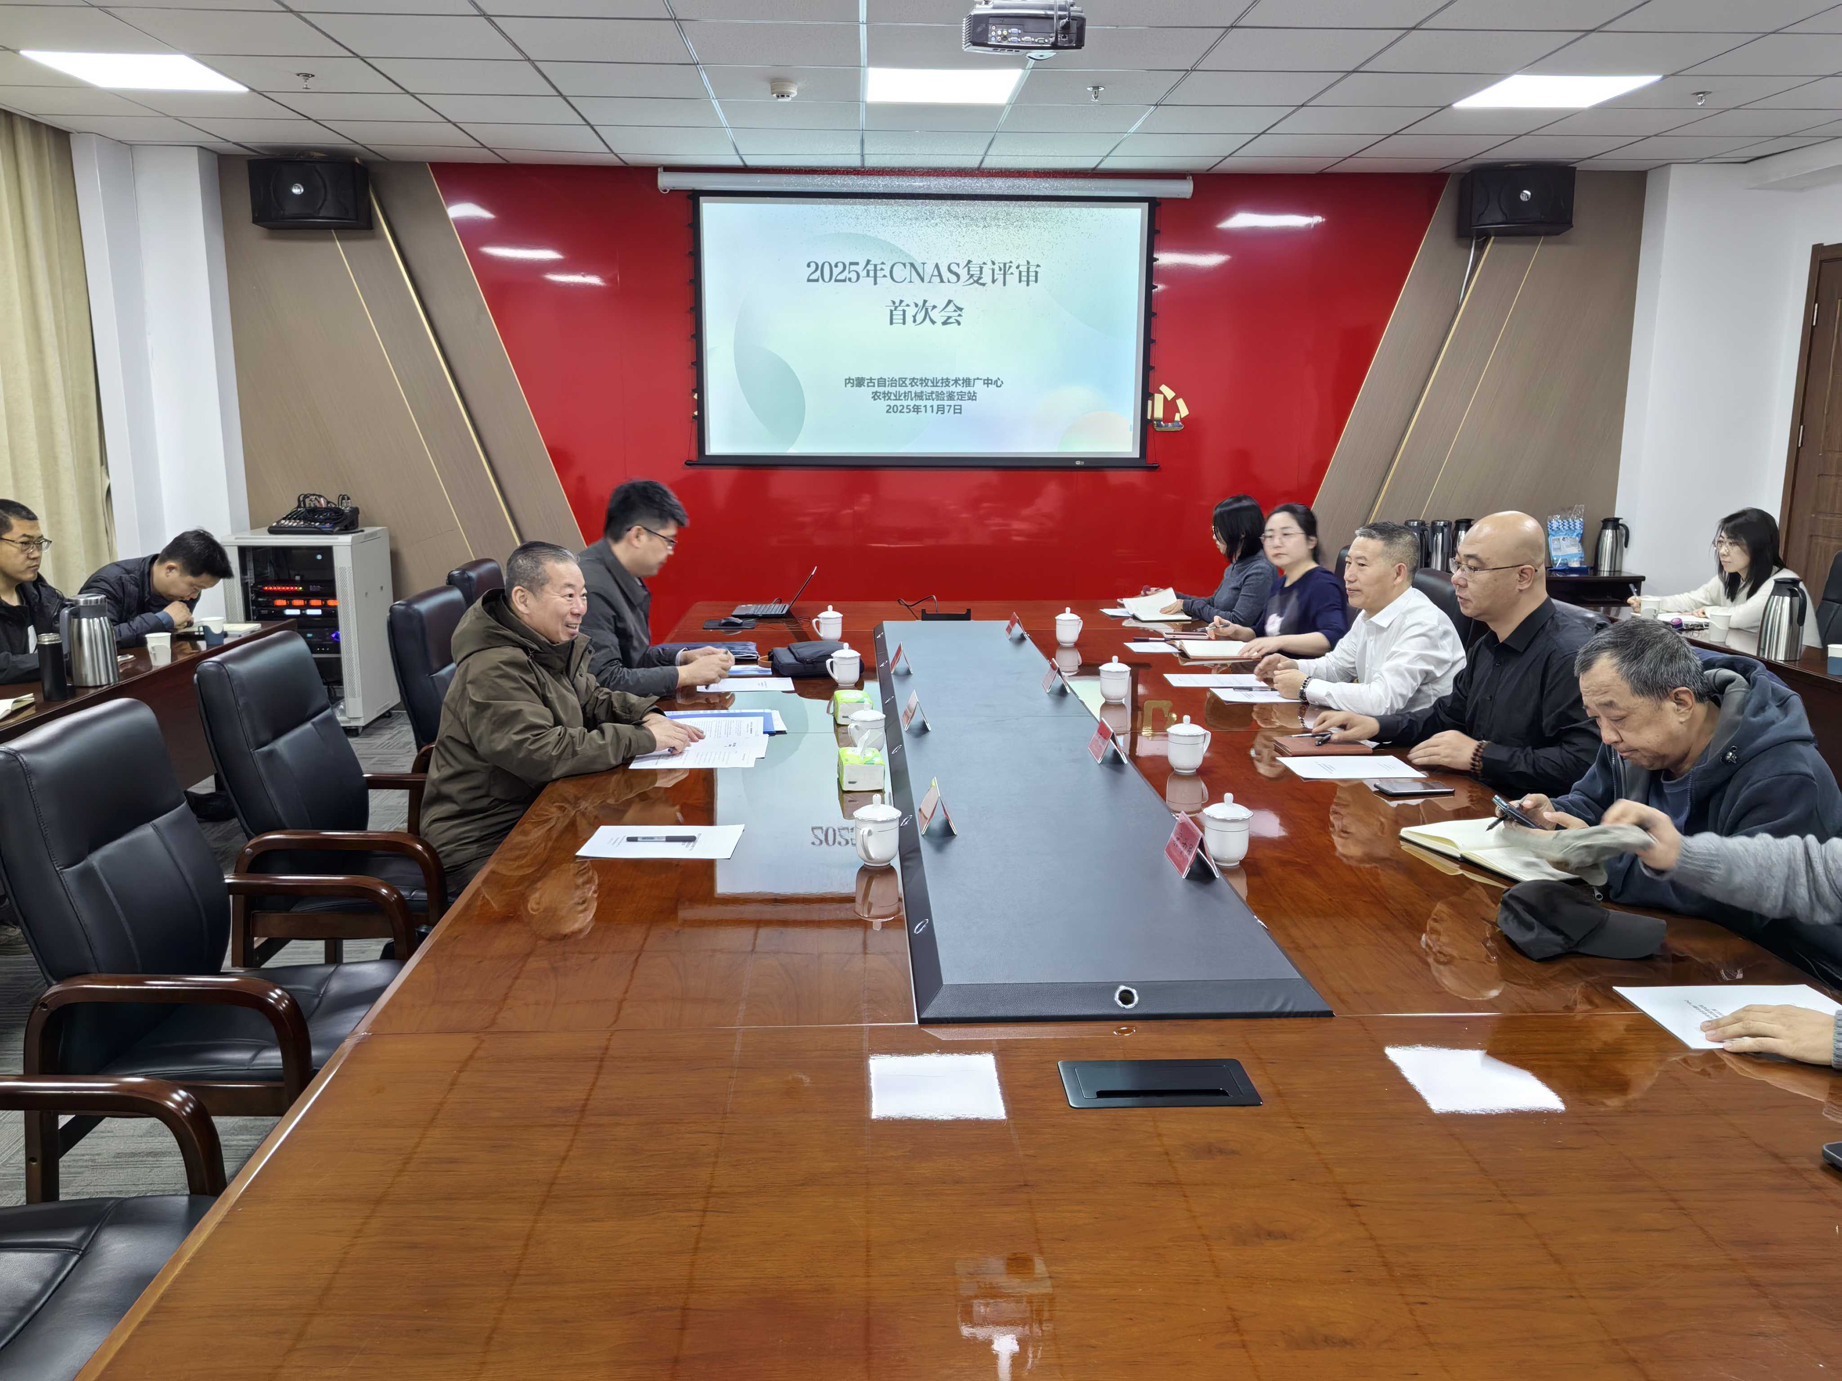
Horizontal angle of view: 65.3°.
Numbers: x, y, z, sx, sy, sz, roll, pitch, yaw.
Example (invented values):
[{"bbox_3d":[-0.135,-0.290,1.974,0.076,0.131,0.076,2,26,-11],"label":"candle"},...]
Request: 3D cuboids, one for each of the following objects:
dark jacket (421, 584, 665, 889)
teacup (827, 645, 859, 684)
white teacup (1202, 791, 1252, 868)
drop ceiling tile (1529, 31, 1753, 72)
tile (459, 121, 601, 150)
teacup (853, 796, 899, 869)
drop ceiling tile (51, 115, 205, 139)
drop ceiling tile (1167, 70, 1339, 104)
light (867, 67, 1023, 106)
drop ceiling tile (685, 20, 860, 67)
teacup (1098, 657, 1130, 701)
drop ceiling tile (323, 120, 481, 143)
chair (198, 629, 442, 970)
[{"bbox_3d":[-0.969,0.112,3.629,0.610,0.720,0.580,1,11,4],"label":"dark jacket"},{"bbox_3d":[-0.239,-0.082,4.460,0.107,0.133,0.093,0,11,-2],"label":"teacup"},{"bbox_3d":[0.583,0.259,2.731,0.095,0.133,0.110,0,11,-2],"label":"white teacup"},{"bbox_3d":[2.507,-2.242,5.043,0.600,0.020,0.600,0,11,-3],"label":"drop ceiling tile"},{"bbox_3d":[-1.768,-2.555,6.625,0.600,0.020,0.600,0,11,-2],"label":"tile"},{"bbox_3d":[-0.086,0.262,2.694,0.094,0.133,0.111,4,11,17],"label":"teacup"},{"bbox_3d":[-3.570,-2.560,6.533,0.600,0.020,0.600,0,11,-2],"label":"drop ceiling tile"},{"bbox_3d":[1.277,-2.340,5.567,0.600,0.020,0.600,0,11,-2],"label":"drop ceiling tile"},{"bbox_3d":[0.080,-2.336,5.516,0.600,0.020,0.600,0,11,-3],"label":"light"},{"bbox_3d":[-0.497,-2.220,4.920,0.600,0.020,0.600,0,11,-3],"label":"drop ceiling tile"},{"bbox_3d":[0.579,-0.036,4.245,0.094,0.133,0.111,2,11,8],"label":"teacup"},{"bbox_3d":[-2.371,-2.553,6.588,0.600,0.020,0.600,0,11,-3],"label":"drop ceiling tile"},{"bbox_3d":[-1.321,0.400,3.558,0.630,1.050,0.600,0,11,-2],"label":"chair"}]

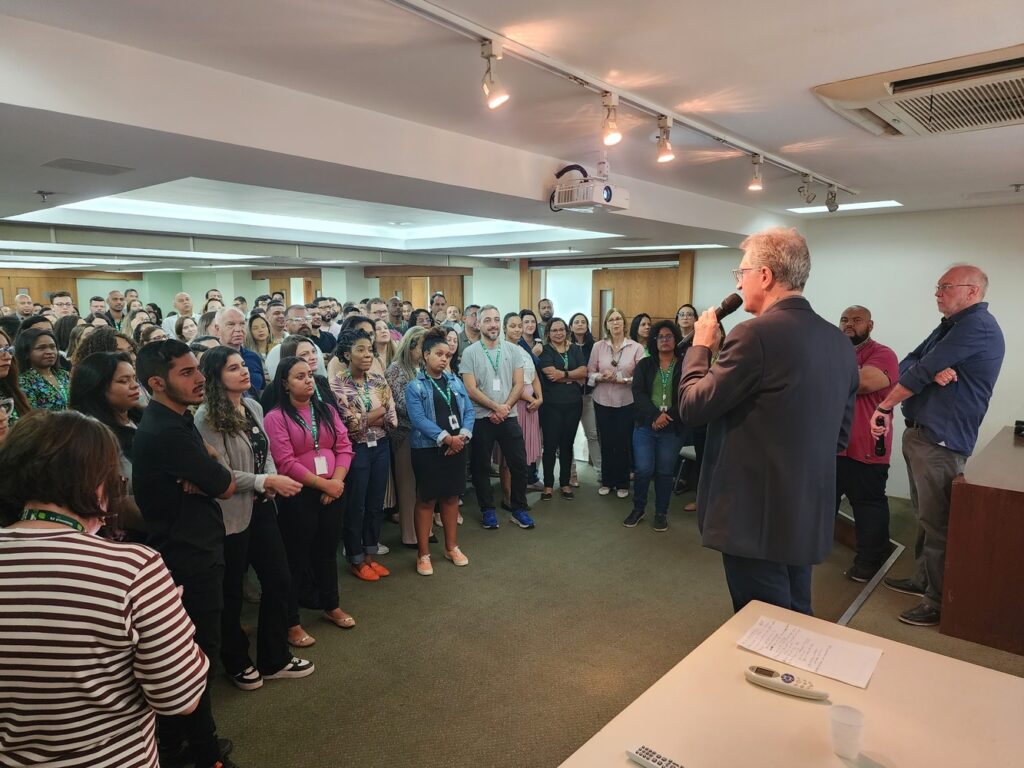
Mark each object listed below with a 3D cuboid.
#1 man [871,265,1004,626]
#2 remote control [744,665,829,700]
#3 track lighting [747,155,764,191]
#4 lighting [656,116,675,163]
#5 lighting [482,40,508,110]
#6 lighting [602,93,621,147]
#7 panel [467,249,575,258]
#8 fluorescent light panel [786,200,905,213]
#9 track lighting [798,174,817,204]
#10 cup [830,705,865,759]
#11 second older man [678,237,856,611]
[{"bbox_3d":[2.169,0.289,3.487,0.530,1.760,0.520,2,8,18],"label":"man"},{"bbox_3d":[0.628,0.680,1.554,0.176,0.024,0.050,4,9,30],"label":"remote control"},{"bbox_3d":[1.084,-0.935,3.008,0.058,0.161,0.055,6,10,40],"label":"track lighting"},{"bbox_3d":[0.541,-0.855,2.382,0.064,0.161,0.055,6,9,38],"label":"lighting"},{"bbox_3d":[-0.042,-0.771,1.711,0.068,0.158,0.055,2,8,17],"label":"lighting"},{"bbox_3d":[0.310,-0.821,2.117,0.066,0.161,0.055,6,9,36],"label":"lighting"},{"bbox_3d":[0.108,-1.387,7.188,1.330,0.050,0.310,6,10,40],"label":"panel"},{"bbox_3d":[2.442,-1.311,5.002,0.732,0.050,0.311,6,10,40],"label":"fluorescent light panel"},{"bbox_3d":[1.531,-1.005,3.522,0.075,0.153,0.060,4,9,30],"label":"track lighting"},{"bbox_3d":[0.653,0.683,1.327,0.061,0.079,0.061,0,7,0],"label":"cup"},{"bbox_3d":[0.829,0.412,2.282,0.580,1.820,0.480,-4,9,-32],"label":"second older man"}]

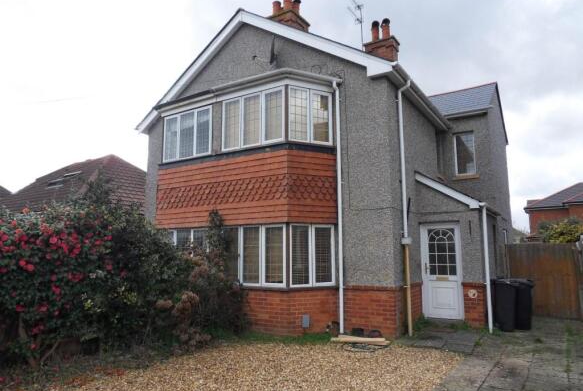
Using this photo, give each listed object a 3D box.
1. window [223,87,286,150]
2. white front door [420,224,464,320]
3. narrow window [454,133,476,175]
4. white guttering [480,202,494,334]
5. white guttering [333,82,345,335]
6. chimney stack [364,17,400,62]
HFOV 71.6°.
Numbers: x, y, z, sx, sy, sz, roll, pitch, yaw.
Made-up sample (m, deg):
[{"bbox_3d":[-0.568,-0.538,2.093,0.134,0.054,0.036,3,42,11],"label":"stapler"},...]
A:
[{"bbox_3d":[-0.804,-1.552,8.387,1.623,1.119,0.120,-5,-9,33],"label":"window"},{"bbox_3d":[3.207,1.604,8.581,0.811,1.967,0.100,-5,-9,33],"label":"white front door"},{"bbox_3d":[4.754,-1.139,11.052,0.526,1.185,0.100,-5,-9,33],"label":"narrow window"},{"bbox_3d":[3.919,1.422,8.078,0.090,2.523,0.100,-5,-9,33],"label":"white guttering"},{"bbox_3d":[0.954,0.115,8.035,0.090,5.061,0.120,-5,-9,33],"label":"white guttering"},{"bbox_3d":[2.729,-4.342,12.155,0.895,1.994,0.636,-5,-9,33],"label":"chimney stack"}]

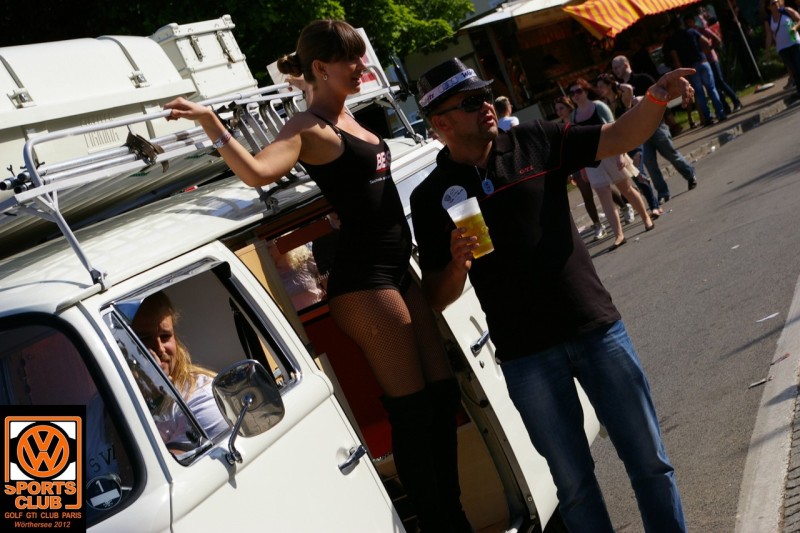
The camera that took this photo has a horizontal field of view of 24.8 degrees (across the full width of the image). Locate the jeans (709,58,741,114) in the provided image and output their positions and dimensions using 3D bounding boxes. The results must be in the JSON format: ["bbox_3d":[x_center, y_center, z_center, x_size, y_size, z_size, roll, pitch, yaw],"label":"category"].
[{"bbox_3d":[5.326,-2.959,29.900,0.420,0.900,0.360,-16,5,35],"label":"jeans"}]

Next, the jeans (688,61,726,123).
[{"bbox_3d":[4.917,-2.783,29.100,0.420,0.950,0.320,-20,4,-12],"label":"jeans"}]

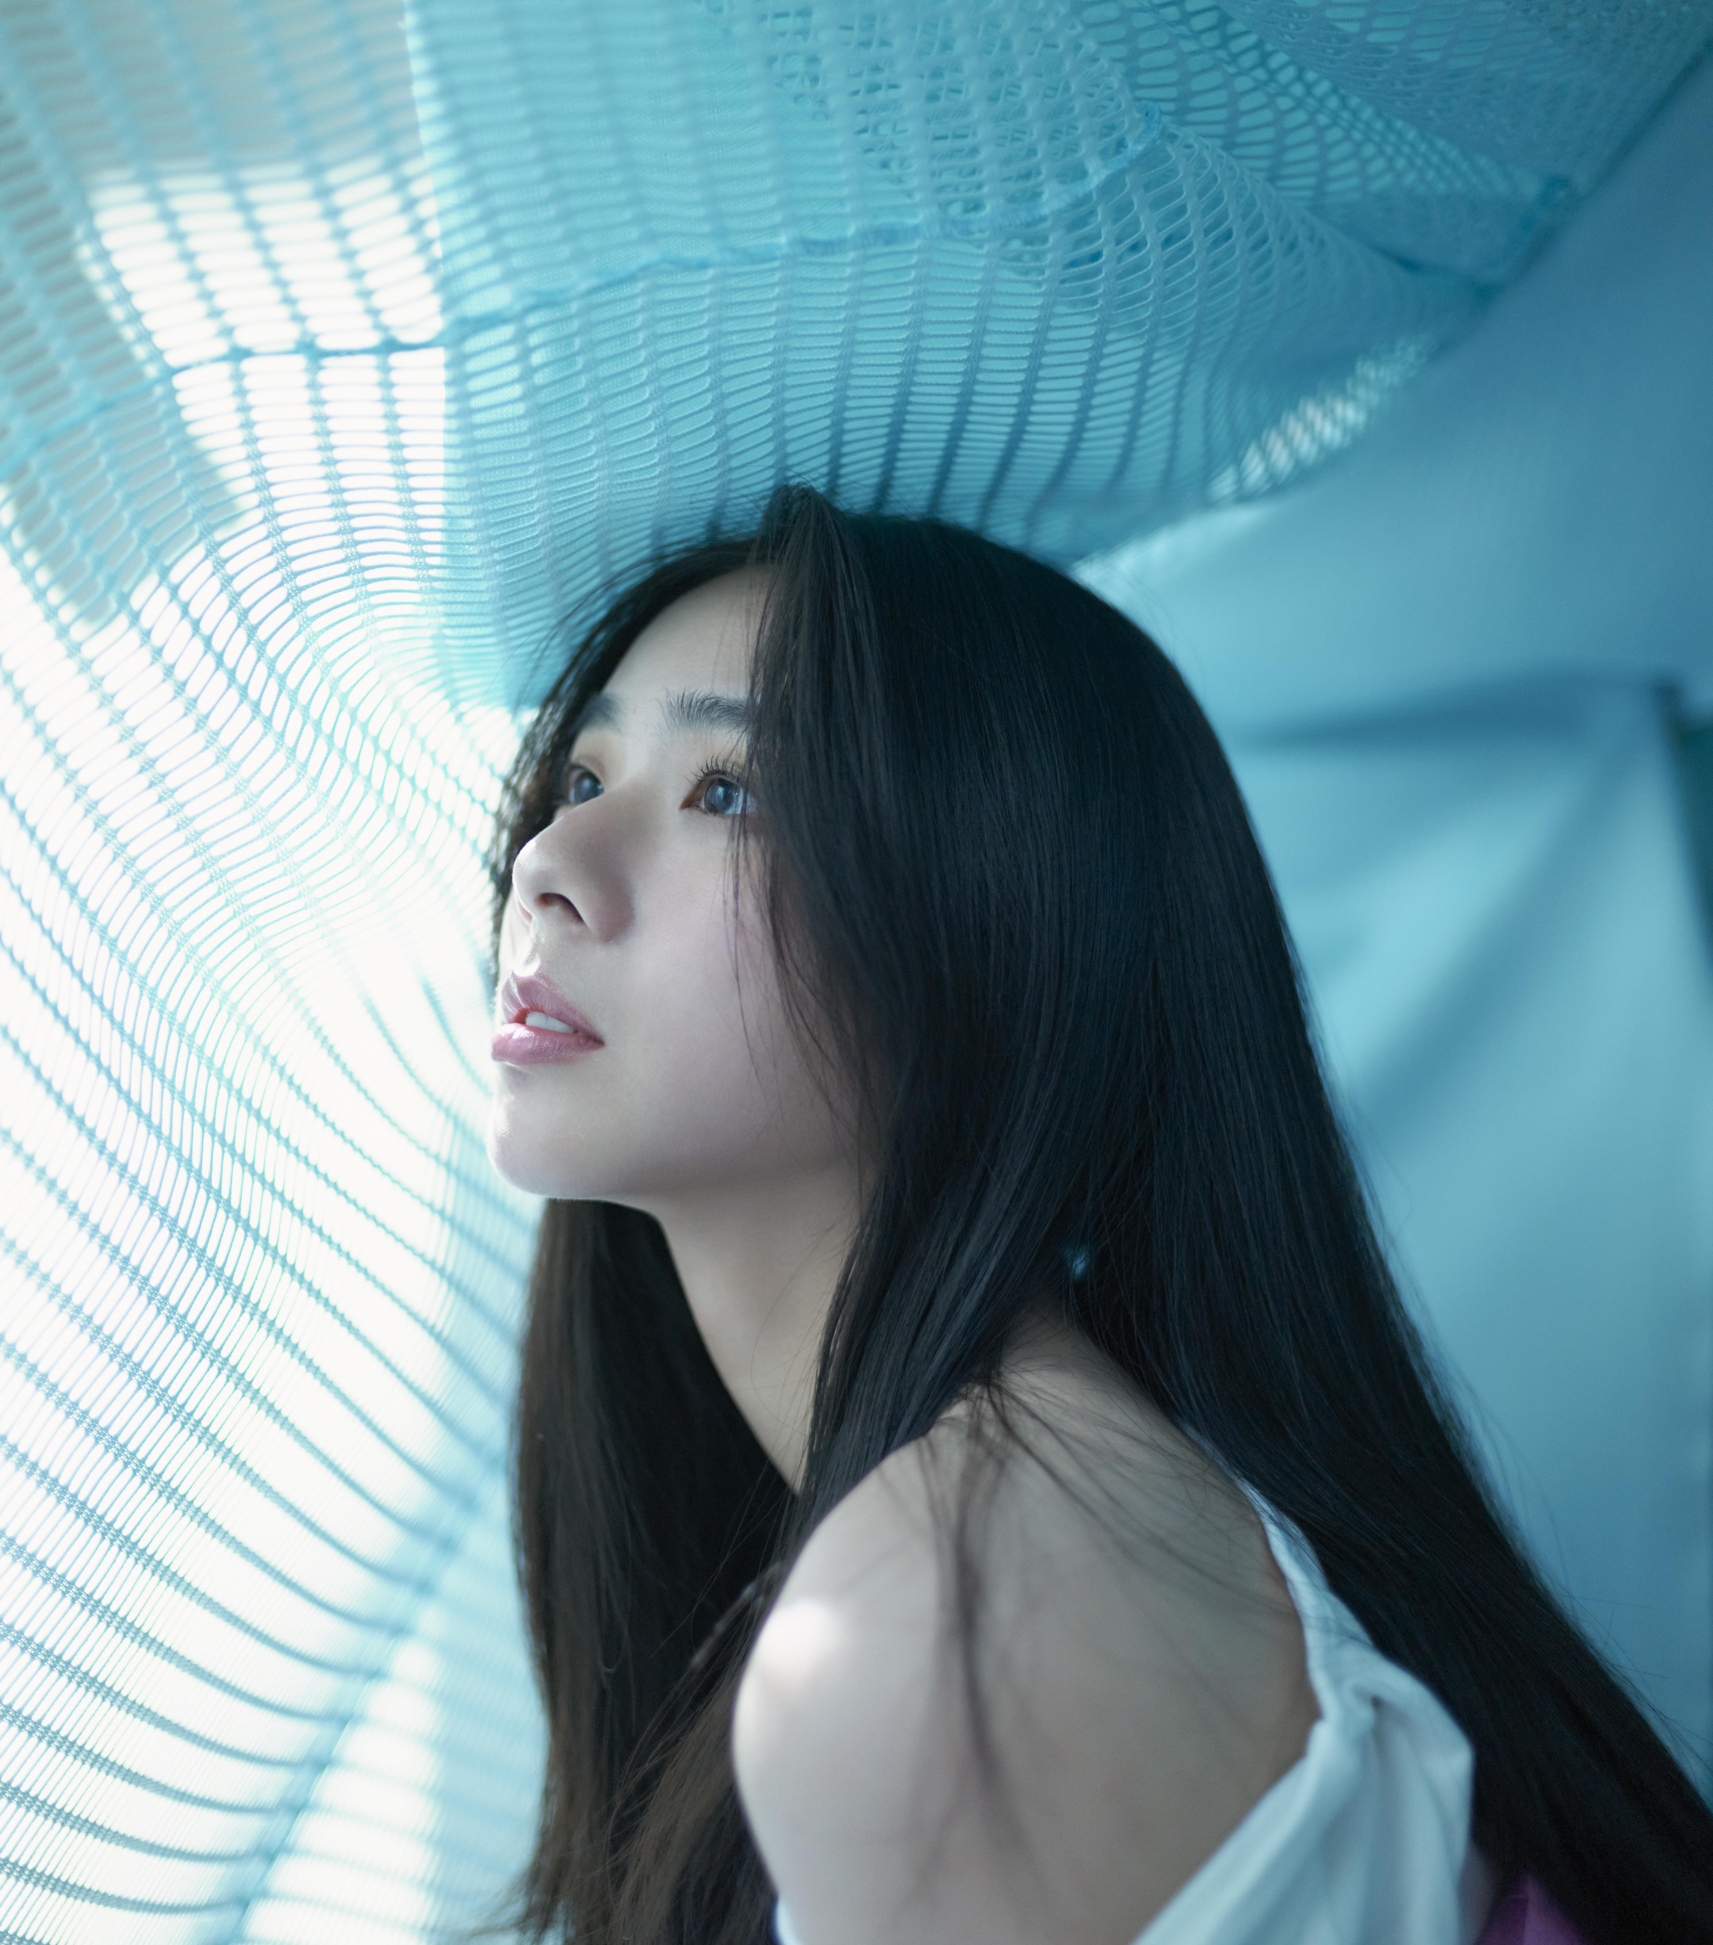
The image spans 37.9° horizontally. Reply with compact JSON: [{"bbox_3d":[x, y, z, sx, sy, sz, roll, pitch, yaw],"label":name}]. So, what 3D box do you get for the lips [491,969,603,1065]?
[{"bbox_3d":[-0.087,0.014,0.672,0.017,0.024,0.048,24,-13,-40],"label":"lips"}]

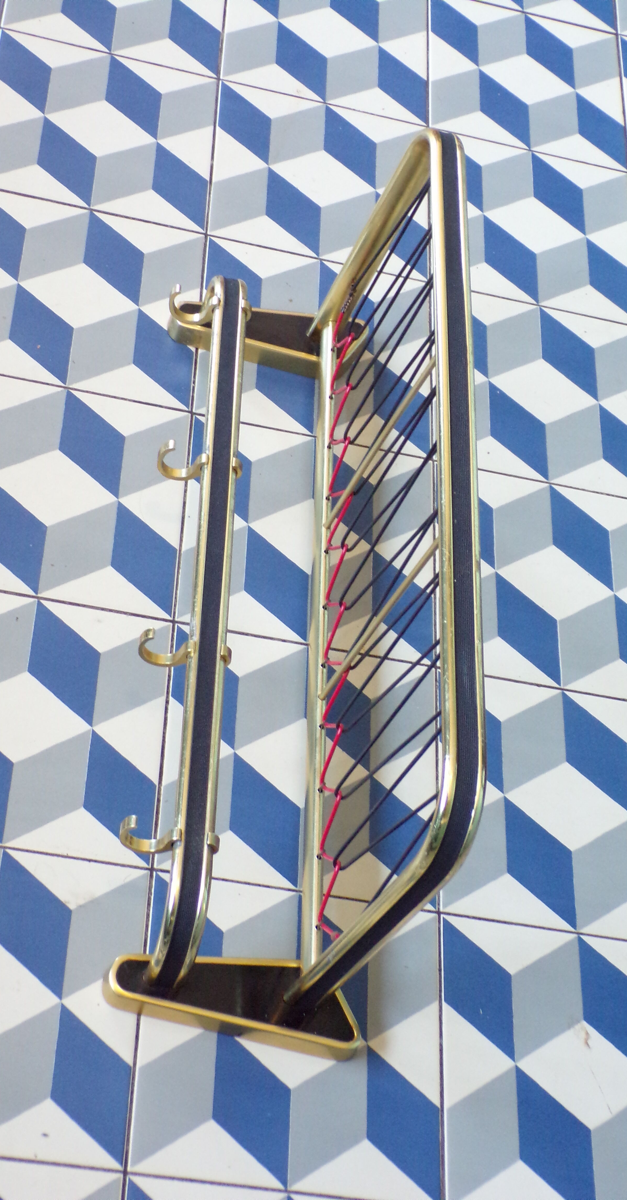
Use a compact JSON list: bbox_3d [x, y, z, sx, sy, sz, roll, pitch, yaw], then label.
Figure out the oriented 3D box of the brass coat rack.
[{"bbox_3d":[-0.013,-0.049,1.151,0.186,0.248,0.640,10,55,-11],"label":"brass coat rack"}]

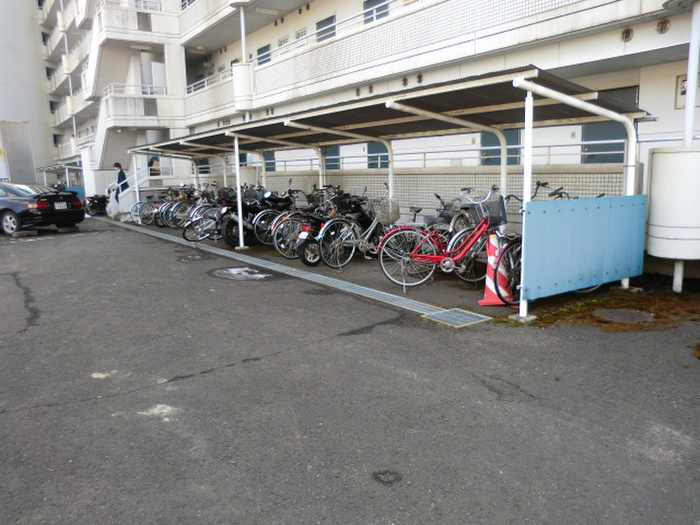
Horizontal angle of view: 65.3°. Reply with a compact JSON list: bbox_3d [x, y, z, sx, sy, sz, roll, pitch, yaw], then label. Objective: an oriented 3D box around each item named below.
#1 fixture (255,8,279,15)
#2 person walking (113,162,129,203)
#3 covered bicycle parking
[{"bbox_3d":[-2.177,-6.608,14.364,0.630,0.080,0.120,-7,11,-34],"label":"fixture"},{"bbox_3d":[-7.584,-2.448,18.024,0.550,1.660,0.500,-7,11,-34],"label":"person walking"},{"bbox_3d":[-1.561,-1.499,10.997,2.240,2.202,14.044,-7,11,-34],"label":"covered bicycle parking"}]

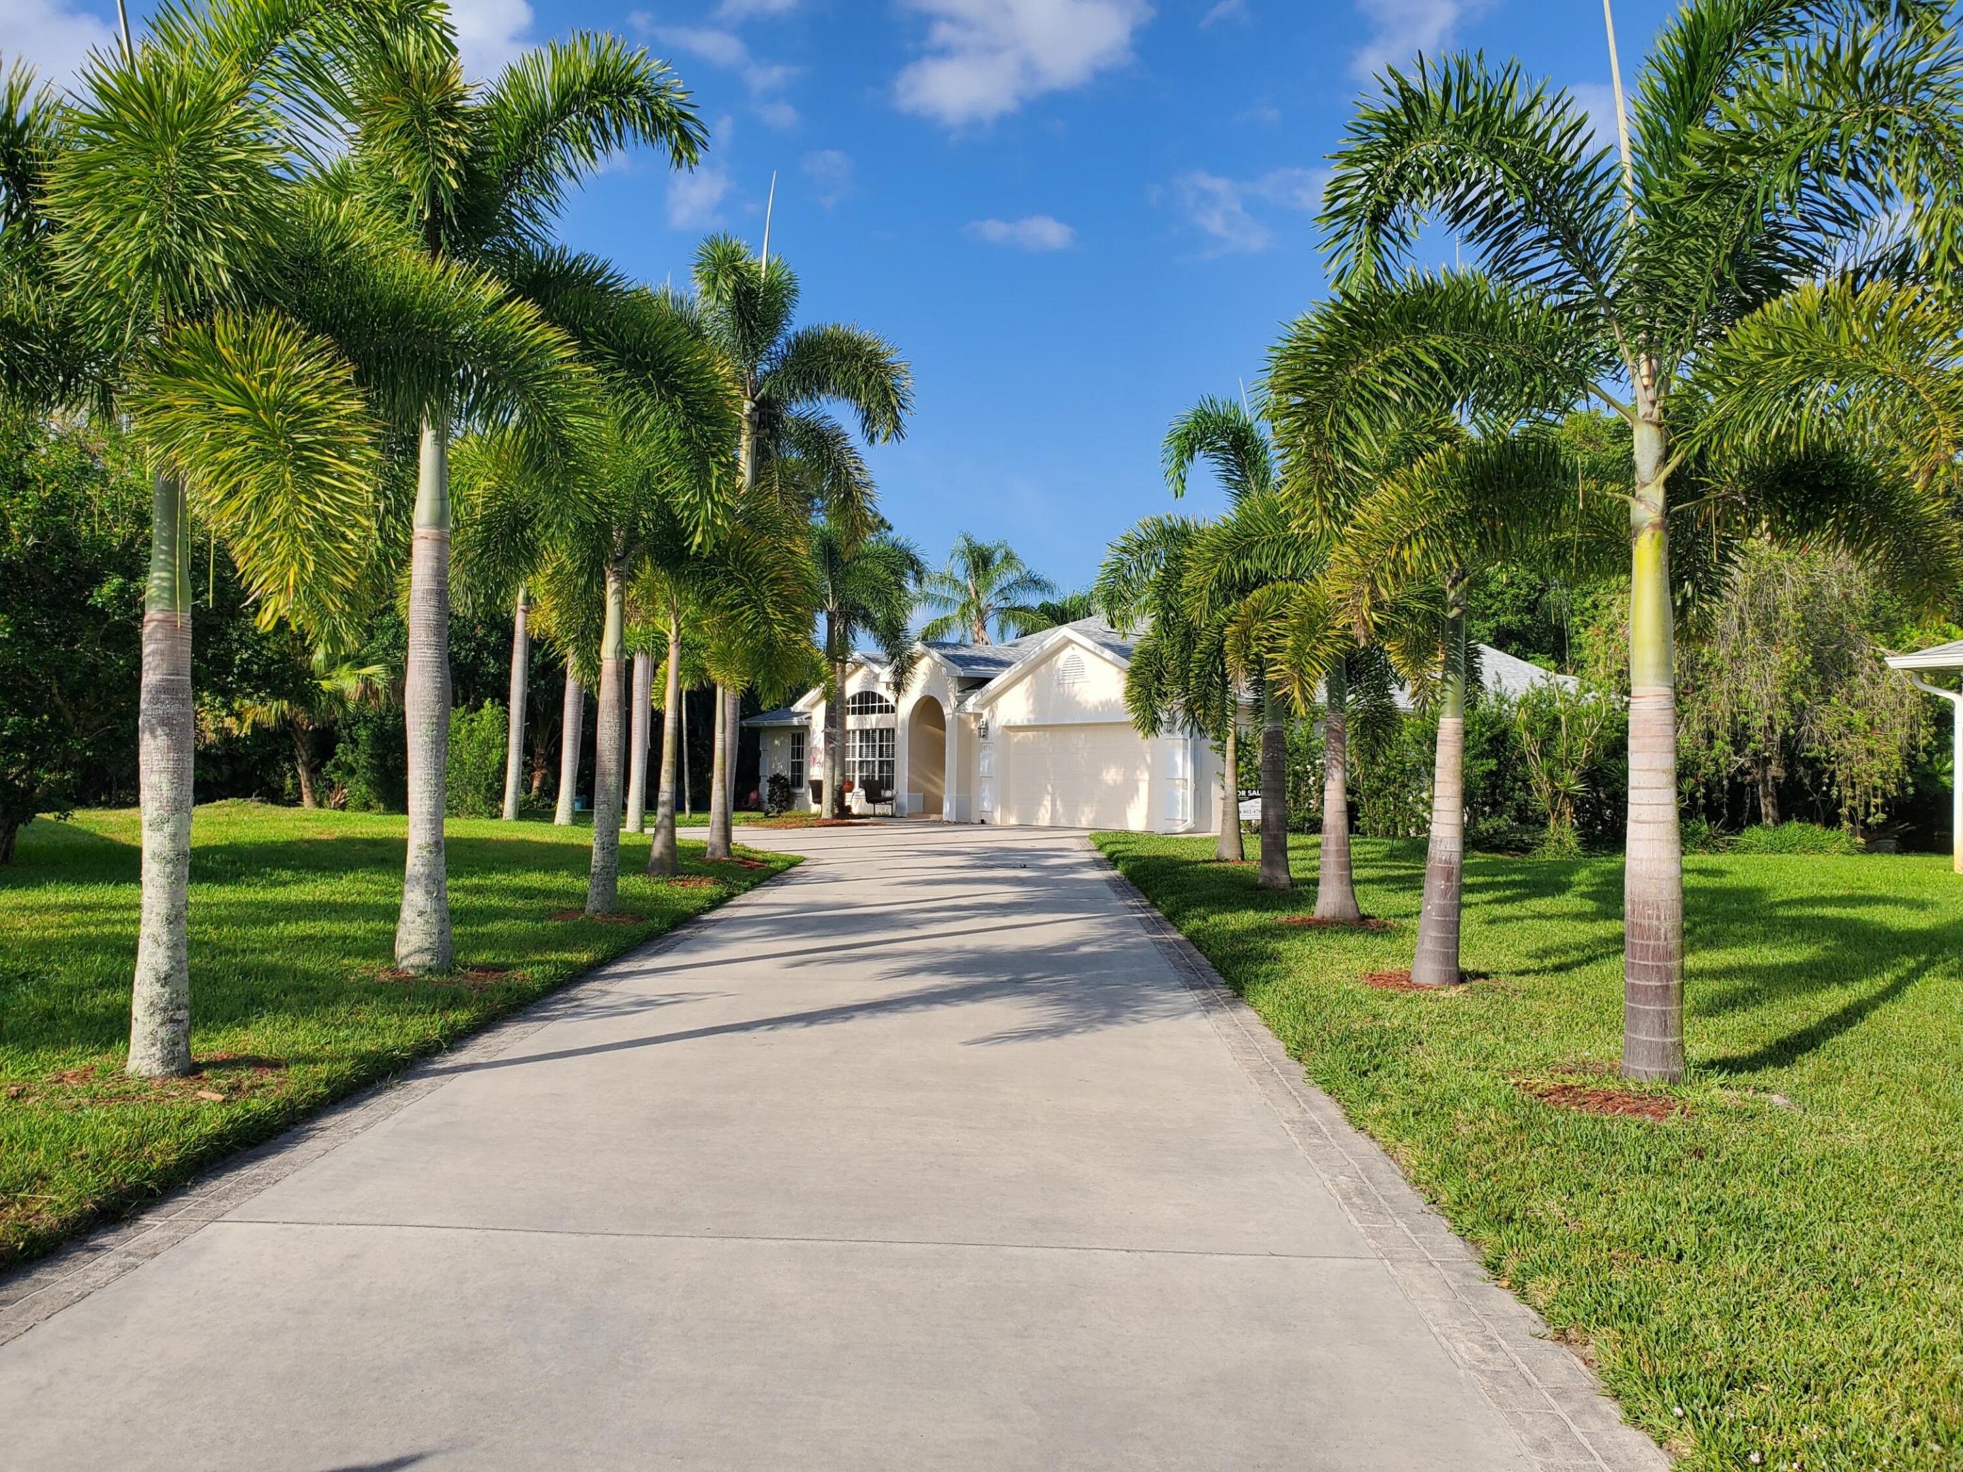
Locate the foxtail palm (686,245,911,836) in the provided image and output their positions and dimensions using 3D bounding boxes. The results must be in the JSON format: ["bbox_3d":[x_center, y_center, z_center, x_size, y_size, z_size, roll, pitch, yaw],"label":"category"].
[{"bbox_3d":[-3.400,-3.407,25.300,4.400,10.480,4.300,0,-1,0],"label":"foxtail palm"}]

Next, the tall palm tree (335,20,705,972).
[{"bbox_3d":[-3.488,-1.769,10.800,3.000,6.900,3.000,0,-1,0],"label":"tall palm tree"}]

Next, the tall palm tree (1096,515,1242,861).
[{"bbox_3d":[3.280,-0.758,21.400,3.240,5.100,3.200,0,-1,0],"label":"tall palm tree"}]

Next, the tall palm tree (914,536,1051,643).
[{"bbox_3d":[0.150,-2.403,50.000,4.800,8.980,4.800,0,-1,0],"label":"tall palm tree"}]

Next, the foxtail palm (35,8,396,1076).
[{"bbox_3d":[-3.975,-1.003,7.200,2.750,5.300,2.700,0,-1,0],"label":"foxtail palm"}]

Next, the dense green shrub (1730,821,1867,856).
[{"bbox_3d":[12.675,1.573,23.000,2.150,0.470,1.300,0,-1,0],"label":"dense green shrub"}]

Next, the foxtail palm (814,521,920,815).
[{"bbox_3d":[-2.980,-1.524,34.000,3.240,6.890,3.200,0,-1,0],"label":"foxtail palm"}]

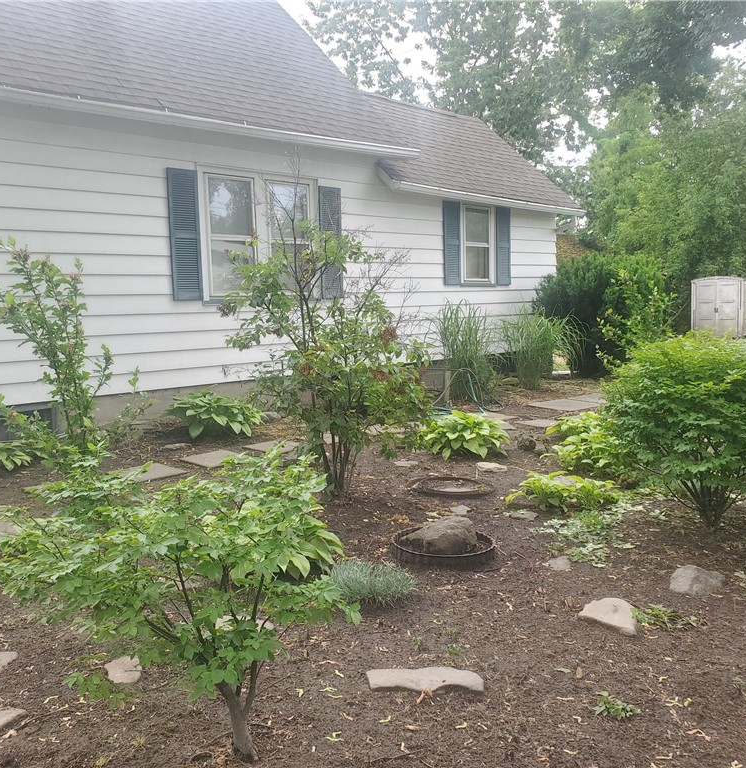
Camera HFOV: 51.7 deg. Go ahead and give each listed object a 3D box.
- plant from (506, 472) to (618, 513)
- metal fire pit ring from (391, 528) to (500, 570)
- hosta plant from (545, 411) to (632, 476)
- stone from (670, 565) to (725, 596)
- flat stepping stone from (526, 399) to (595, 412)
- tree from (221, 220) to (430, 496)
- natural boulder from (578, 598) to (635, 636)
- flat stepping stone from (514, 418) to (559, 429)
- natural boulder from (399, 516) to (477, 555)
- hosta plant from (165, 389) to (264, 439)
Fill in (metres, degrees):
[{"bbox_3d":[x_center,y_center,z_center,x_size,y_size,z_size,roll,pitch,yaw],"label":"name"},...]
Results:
[{"bbox_3d":[1.200,0.655,4.950,0.680,0.210,0.420,0,6,14],"label":"plant"},{"bbox_3d":[0.365,0.854,3.930,0.530,0.085,0.530,-1,6,0],"label":"metal fire pit ring"},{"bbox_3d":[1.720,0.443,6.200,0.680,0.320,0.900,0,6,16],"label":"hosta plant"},{"bbox_3d":[1.468,0.870,3.480,0.250,0.100,0.190,-1,6,0],"label":"stone"},{"bbox_3d":[2.253,0.242,9.003,0.660,0.050,0.570,-7,8,-43],"label":"flat stepping stone"},{"bbox_3d":[-0.320,-0.161,5.200,1.320,1.800,1.200,-2,6,-4],"label":"tree"},{"bbox_3d":[0.990,0.948,3.170,0.160,0.085,0.260,-6,8,-40],"label":"natural boulder"},{"bbox_3d":[1.662,0.413,7.748,0.400,0.045,0.380,-6,8,-38],"label":"flat stepping stone"},{"bbox_3d":[0.338,0.774,3.960,0.390,0.170,0.270,-1,6,5],"label":"natural boulder"},{"bbox_3d":[-1.577,0.262,7.650,0.930,0.420,0.850,-1,6,0],"label":"hosta plant"}]

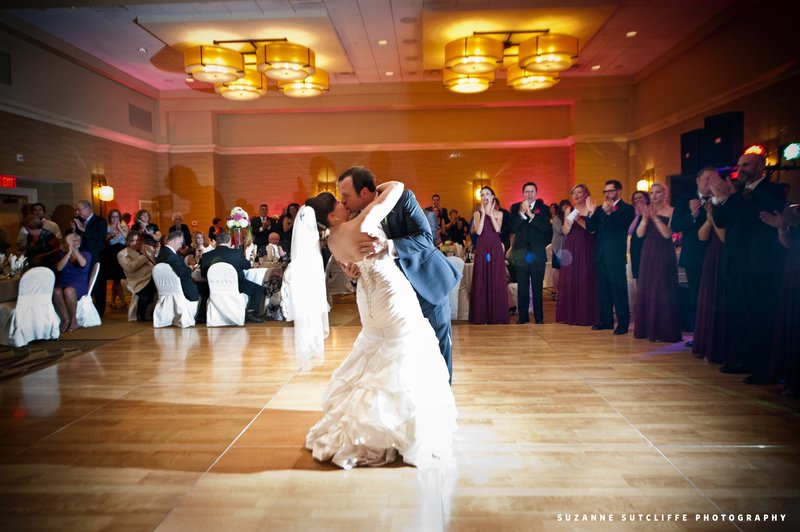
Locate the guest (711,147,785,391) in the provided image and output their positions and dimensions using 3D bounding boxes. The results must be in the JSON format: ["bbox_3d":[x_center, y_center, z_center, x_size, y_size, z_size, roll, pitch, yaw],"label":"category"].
[{"bbox_3d":[2.810,0.003,4.255,0.520,1.810,0.560,-3,5,-18],"label":"guest"}]

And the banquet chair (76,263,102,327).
[{"bbox_3d":[-4.363,0.366,7.300,0.560,0.890,0.450,-4,6,-37],"label":"banquet chair"}]

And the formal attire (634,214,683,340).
[{"bbox_3d":[2.813,0.120,5.800,0.480,1.360,0.500,-5,6,-39],"label":"formal attire"}]

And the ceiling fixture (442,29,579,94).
[{"bbox_3d":[2.120,-4.050,10.622,2.560,0.749,2.560,-1,4,3],"label":"ceiling fixture"}]

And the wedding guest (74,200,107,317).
[{"bbox_3d":[-4.398,-0.077,7.659,0.450,1.720,0.520,-1,4,-4],"label":"wedding guest"}]

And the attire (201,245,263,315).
[{"bbox_3d":[-2.209,0.205,7.306,0.680,1.030,0.680,1,5,21],"label":"attire"}]

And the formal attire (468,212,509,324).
[{"bbox_3d":[1.136,0.033,6.840,0.500,1.400,0.420,0,5,17],"label":"formal attire"}]

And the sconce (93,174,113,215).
[{"bbox_3d":[-6.699,-1.587,12.000,0.330,0.950,0.420,-1,4,3],"label":"sconce"}]

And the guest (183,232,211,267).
[{"bbox_3d":[-3.302,0.060,8.837,0.500,1.240,0.650,-2,5,-18],"label":"guest"}]

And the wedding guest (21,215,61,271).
[{"bbox_3d":[-5.172,0.040,7.731,0.540,1.520,0.460,-3,5,-25],"label":"wedding guest"}]

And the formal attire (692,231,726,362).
[{"bbox_3d":[2.952,0.178,4.896,0.460,1.360,0.500,-4,5,-37],"label":"formal attire"}]

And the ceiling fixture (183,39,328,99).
[{"bbox_3d":[-2.729,-3.850,10.500,2.450,0.760,2.450,-1,4,3],"label":"ceiling fixture"}]

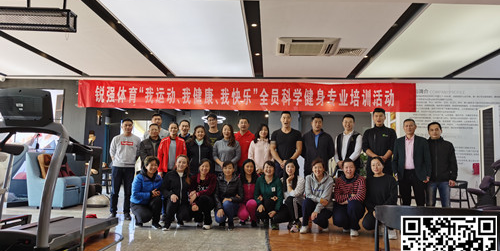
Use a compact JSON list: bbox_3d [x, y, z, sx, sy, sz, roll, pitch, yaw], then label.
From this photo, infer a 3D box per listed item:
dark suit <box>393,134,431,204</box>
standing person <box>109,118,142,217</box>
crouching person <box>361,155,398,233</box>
[{"bbox_3d":[2.465,0.850,5.930,0.570,1.430,0.330,0,-6,14],"label":"dark suit"},{"bbox_3d":[-2.140,0.725,6.650,0.490,1.730,0.300,2,-6,-8],"label":"standing person"},{"bbox_3d":[1.749,0.967,5.226,0.500,1.010,0.620,-2,-7,21],"label":"crouching person"}]

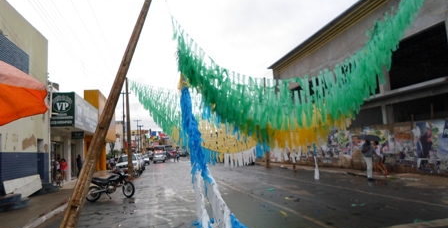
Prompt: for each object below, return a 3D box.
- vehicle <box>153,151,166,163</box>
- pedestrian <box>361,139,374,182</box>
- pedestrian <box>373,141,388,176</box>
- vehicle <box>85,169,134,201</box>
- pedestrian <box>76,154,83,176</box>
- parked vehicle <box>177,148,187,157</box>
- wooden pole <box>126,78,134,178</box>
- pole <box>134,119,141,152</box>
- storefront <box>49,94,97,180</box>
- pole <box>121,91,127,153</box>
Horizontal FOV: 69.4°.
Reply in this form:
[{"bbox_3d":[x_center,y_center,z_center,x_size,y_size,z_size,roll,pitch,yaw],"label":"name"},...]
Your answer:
[{"bbox_3d":[-10.436,7.007,52.014,1.800,1.750,4.300,-2,-6,-12],"label":"vehicle"},{"bbox_3d":[6.047,1.908,13.587,0.540,1.690,0.400,-2,-6,-15],"label":"pedestrian"},{"bbox_3d":[6.632,1.836,13.934,0.480,1.530,0.470,-3,-6,-6],"label":"pedestrian"},{"bbox_3d":[-4.373,2.749,12.534,2.000,1.140,0.760,-1,-6,-22],"label":"vehicle"},{"bbox_3d":[-10.782,3.908,24.105,0.500,1.690,0.380,2,-9,-45],"label":"pedestrian"},{"bbox_3d":[-10.225,9.828,79.018,1.850,1.750,4.400,-2,-6,-12],"label":"parked vehicle"},{"bbox_3d":[-6.570,0.978,22.457,0.280,7.020,0.280,-3,-6,-13],"label":"wooden pole"},{"bbox_3d":[-18.627,5.638,69.465,1.300,9.200,0.300,-2,-6,-12],"label":"pole"},{"bbox_3d":[-12.007,2.038,25.489,2.500,5.850,9.000,-2,-6,-12],"label":"storefront"},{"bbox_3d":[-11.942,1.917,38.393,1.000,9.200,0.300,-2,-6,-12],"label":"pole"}]

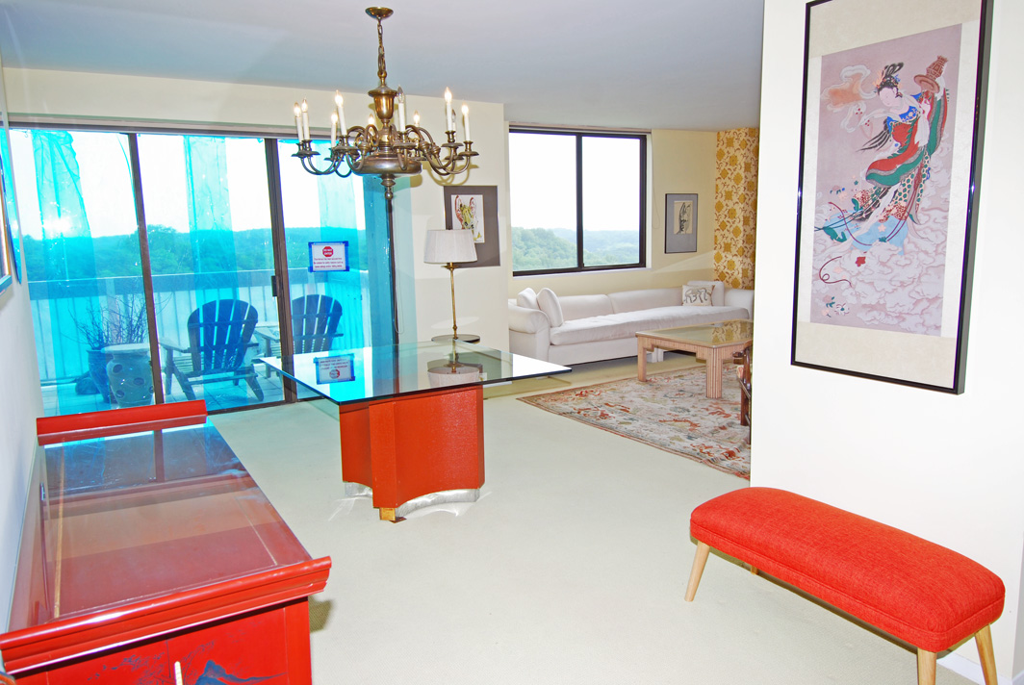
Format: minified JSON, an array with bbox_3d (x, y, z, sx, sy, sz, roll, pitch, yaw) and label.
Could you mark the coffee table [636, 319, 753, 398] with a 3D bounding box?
[{"bbox_3d":[1.992,0.115,6.543,1.438,0.423,1.029,-7,10,-30],"label":"coffee table"}]

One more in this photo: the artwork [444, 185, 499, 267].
[{"bbox_3d":[-0.358,-1.075,6.623,0.563,0.740,0.025,-7,10,-30],"label":"artwork"}]

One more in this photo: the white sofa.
[{"bbox_3d":[1.284,-0.197,7.705,3.032,0.705,1.001,-7,10,-30],"label":"white sofa"}]

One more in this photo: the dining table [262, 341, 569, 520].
[{"bbox_3d":[-0.534,0.469,3.772,1.184,0.725,1.218,-7,10,-30],"label":"dining table"}]

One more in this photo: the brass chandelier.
[{"bbox_3d":[-0.680,-1.270,3.832,1.007,0.981,1.007,-7,10,-30],"label":"brass chandelier"}]

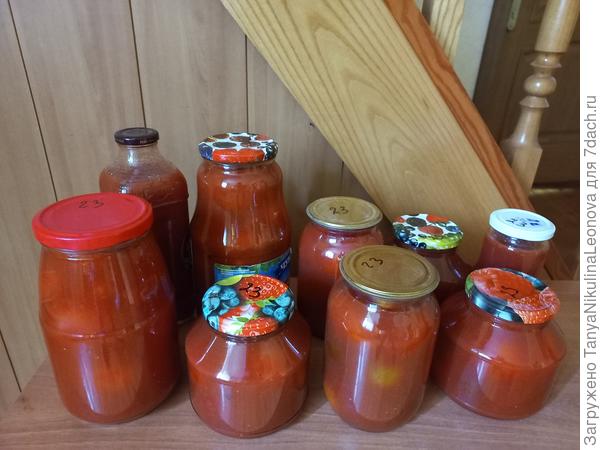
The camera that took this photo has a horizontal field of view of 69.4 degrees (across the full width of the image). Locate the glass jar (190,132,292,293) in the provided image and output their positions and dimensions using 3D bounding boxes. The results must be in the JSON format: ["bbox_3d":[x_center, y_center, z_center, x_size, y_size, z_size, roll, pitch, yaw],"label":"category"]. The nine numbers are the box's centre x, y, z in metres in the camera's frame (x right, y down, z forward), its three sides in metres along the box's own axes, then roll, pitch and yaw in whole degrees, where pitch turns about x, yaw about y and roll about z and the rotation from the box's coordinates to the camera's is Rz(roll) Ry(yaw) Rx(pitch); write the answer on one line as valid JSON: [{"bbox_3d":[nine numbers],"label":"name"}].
[{"bbox_3d":[-0.070,0.016,0.526,0.118,0.235,0.118,2,27,-1],"label":"glass jar"}]

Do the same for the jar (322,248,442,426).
[{"bbox_3d":[0.078,0.112,0.431,0.104,0.164,0.104,2,27,0],"label":"jar"}]

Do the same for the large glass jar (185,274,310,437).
[{"bbox_3d":[-0.051,0.125,0.436,0.122,0.125,0.122,2,27,-1],"label":"large glass jar"}]

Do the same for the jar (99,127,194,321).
[{"bbox_3d":[-0.182,0.007,0.527,0.097,0.241,0.097,2,27,-1],"label":"jar"}]

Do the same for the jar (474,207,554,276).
[{"bbox_3d":[0.278,0.059,0.577,0.075,0.140,0.075,2,27,0],"label":"jar"}]

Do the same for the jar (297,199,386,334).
[{"bbox_3d":[0.049,0.054,0.544,0.103,0.160,0.103,2,27,-1],"label":"jar"}]

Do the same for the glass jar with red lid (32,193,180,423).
[{"bbox_3d":[-0.186,0.080,0.428,0.121,0.203,0.121,2,27,-1],"label":"glass jar with red lid"}]

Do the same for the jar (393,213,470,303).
[{"bbox_3d":[0.164,0.056,0.590,0.122,0.123,0.122,2,27,0],"label":"jar"}]

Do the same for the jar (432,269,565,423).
[{"bbox_3d":[0.214,0.121,0.470,0.123,0.122,0.123,2,27,-1],"label":"jar"}]

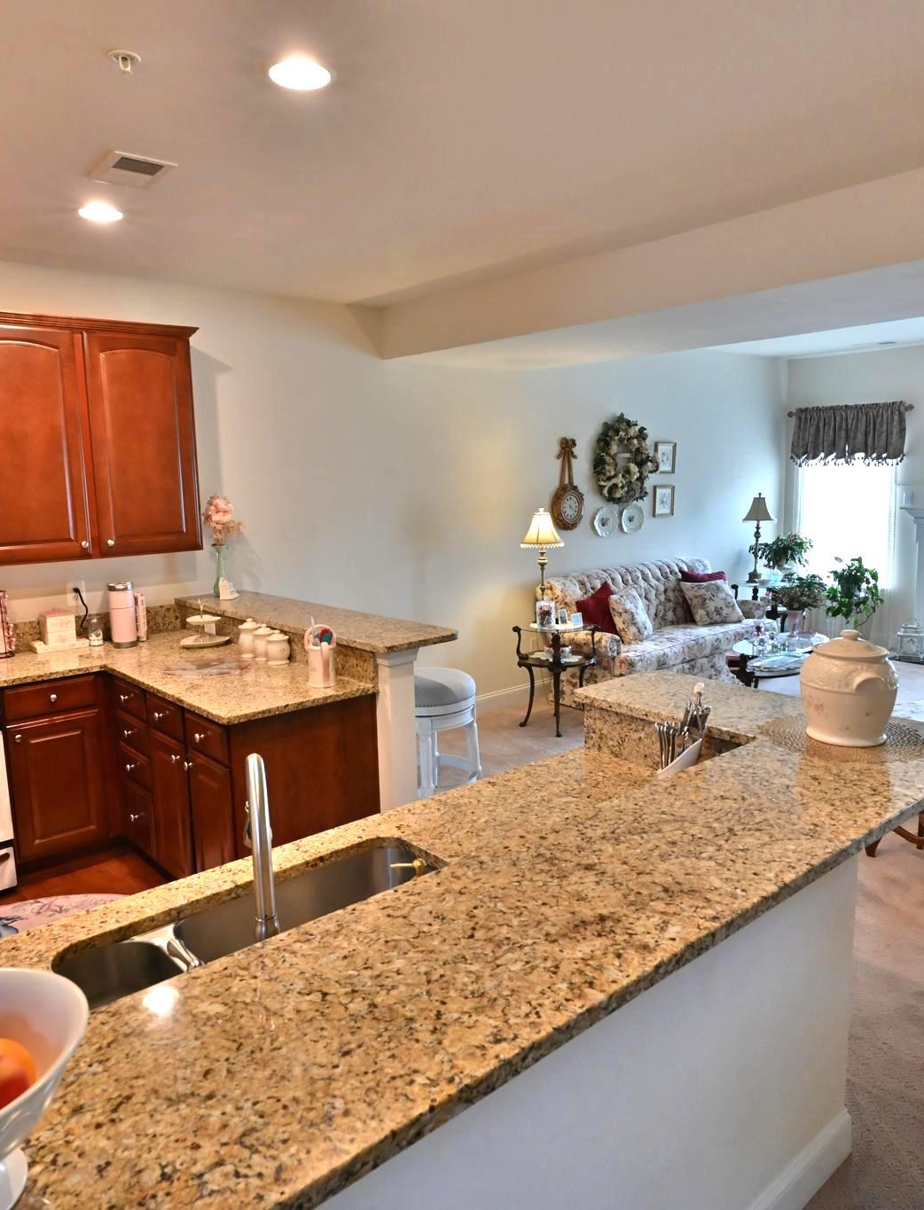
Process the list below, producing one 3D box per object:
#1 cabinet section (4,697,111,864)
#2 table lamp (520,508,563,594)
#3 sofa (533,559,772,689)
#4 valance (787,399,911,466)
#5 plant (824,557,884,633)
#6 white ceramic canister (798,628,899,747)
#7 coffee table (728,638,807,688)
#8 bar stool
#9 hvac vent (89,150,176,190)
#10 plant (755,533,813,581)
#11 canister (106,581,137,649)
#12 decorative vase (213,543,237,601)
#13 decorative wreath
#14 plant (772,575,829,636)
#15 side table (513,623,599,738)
[{"bbox_3d":[-1.918,0.753,3.949,0.385,0.646,0.500,-9,12,-40],"label":"cabinet section"},{"bbox_3d":[0.568,-0.273,5.916,0.295,0.780,0.295,-1,9,0],"label":"table lamp"},{"bbox_3d":[1.621,0.194,6.803,2.200,0.920,0.900,-9,12,-41],"label":"sofa"},{"bbox_3d":[3.643,-1.605,8.136,0.120,0.570,1.160,-9,12,-40],"label":"valance"},{"bbox_3d":[3.553,-0.095,7.758,0.480,0.670,0.500,-9,12,-40],"label":"plant"},{"bbox_3d":[0.923,0.186,2.064,0.245,0.255,0.240,0,9,12],"label":"white ceramic canister"},{"bbox_3d":[2.333,0.502,6.200,1.080,0.460,0.560,-9,12,-41],"label":"coffee table"},{"bbox_3d":[-0.147,0.723,4.209,0.460,0.760,0.460,-1,9,0],"label":"bar stool"},{"bbox_3d":[-1.082,-1.423,2.831,0.200,0.025,0.285,-9,12,-41],"label":"hvac vent"},{"bbox_3d":[2.983,-0.460,7.970,0.500,0.410,0.520,-9,12,-40],"label":"plant"},{"bbox_3d":[-1.691,0.047,4.282,0.130,0.305,0.130,-5,10,-24],"label":"canister"},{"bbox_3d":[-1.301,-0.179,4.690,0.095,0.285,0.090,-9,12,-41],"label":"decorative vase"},{"bbox_3d":[1.315,-1.193,6.933,0.740,0.730,0.140,-9,12,-40],"label":"decorative wreath"},{"bbox_3d":[2.476,0.011,6.344,0.420,0.480,0.420,-1,9,3],"label":"plant"},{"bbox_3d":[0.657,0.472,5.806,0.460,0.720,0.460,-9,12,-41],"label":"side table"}]

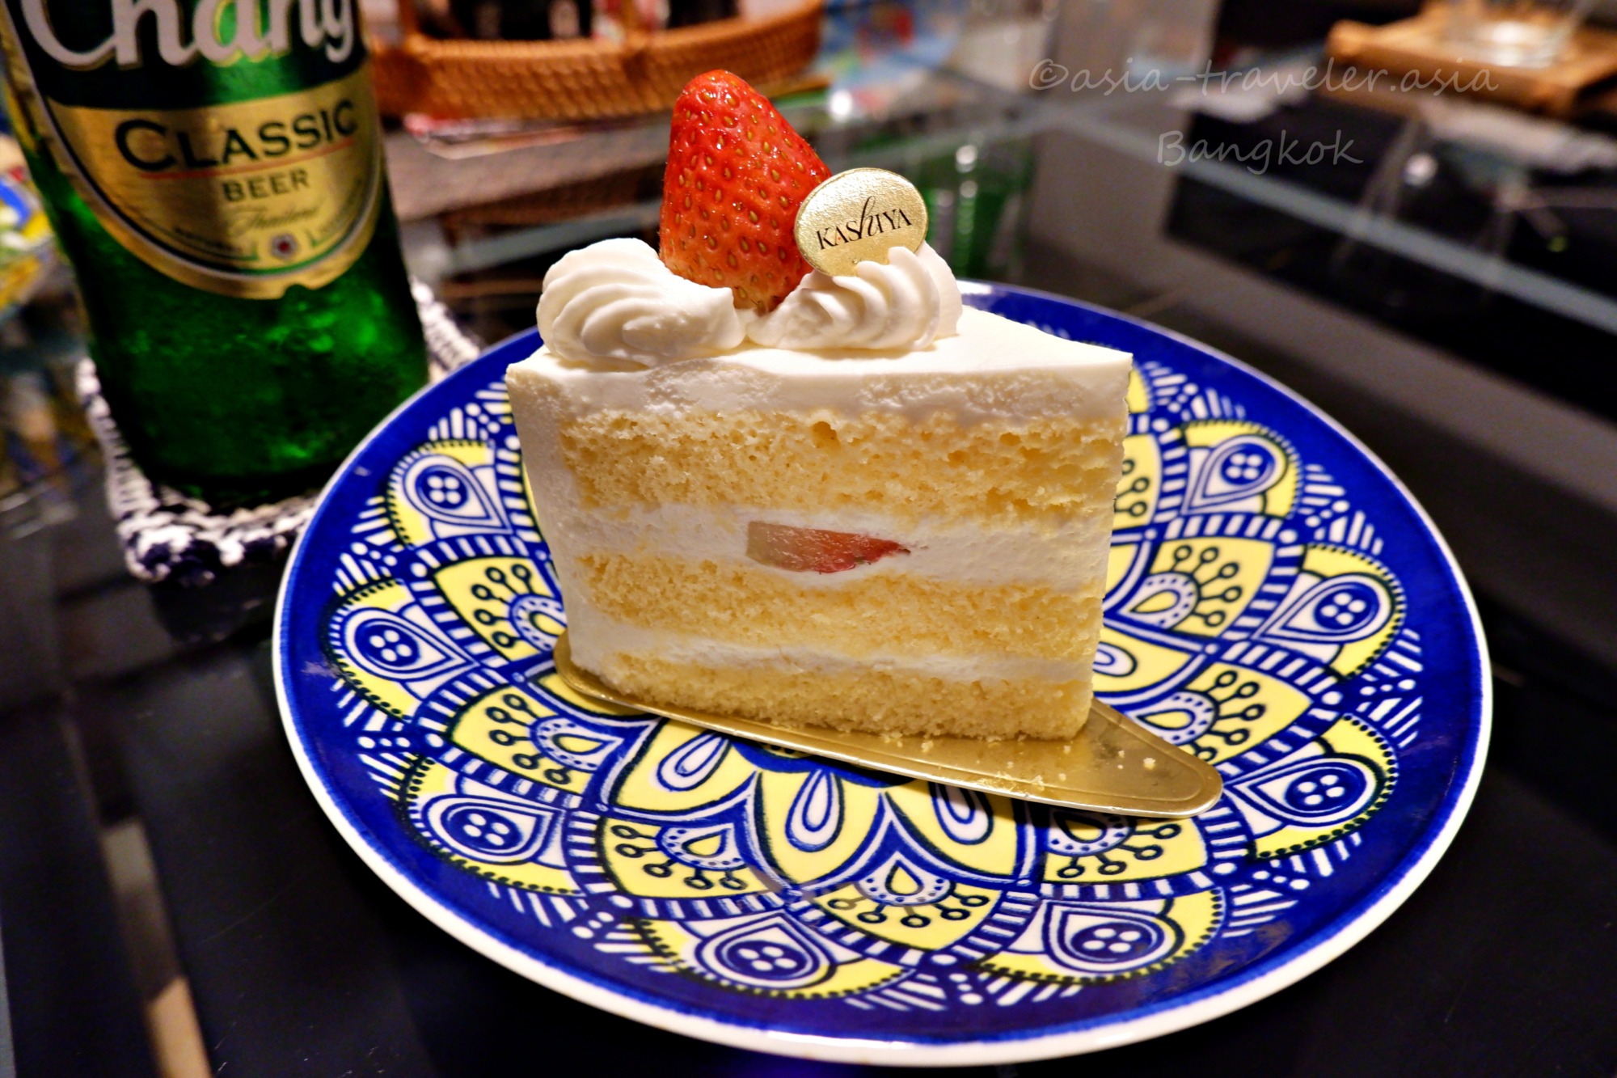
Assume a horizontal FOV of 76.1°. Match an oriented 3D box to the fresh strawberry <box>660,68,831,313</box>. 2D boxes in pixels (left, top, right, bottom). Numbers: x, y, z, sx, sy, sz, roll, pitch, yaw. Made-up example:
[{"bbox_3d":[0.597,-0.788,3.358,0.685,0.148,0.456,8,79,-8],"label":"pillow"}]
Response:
[{"bbox_3d":[-0.009,-0.052,0.156,0.027,0.035,0.026,-3,38,3],"label":"fresh strawberry"}]

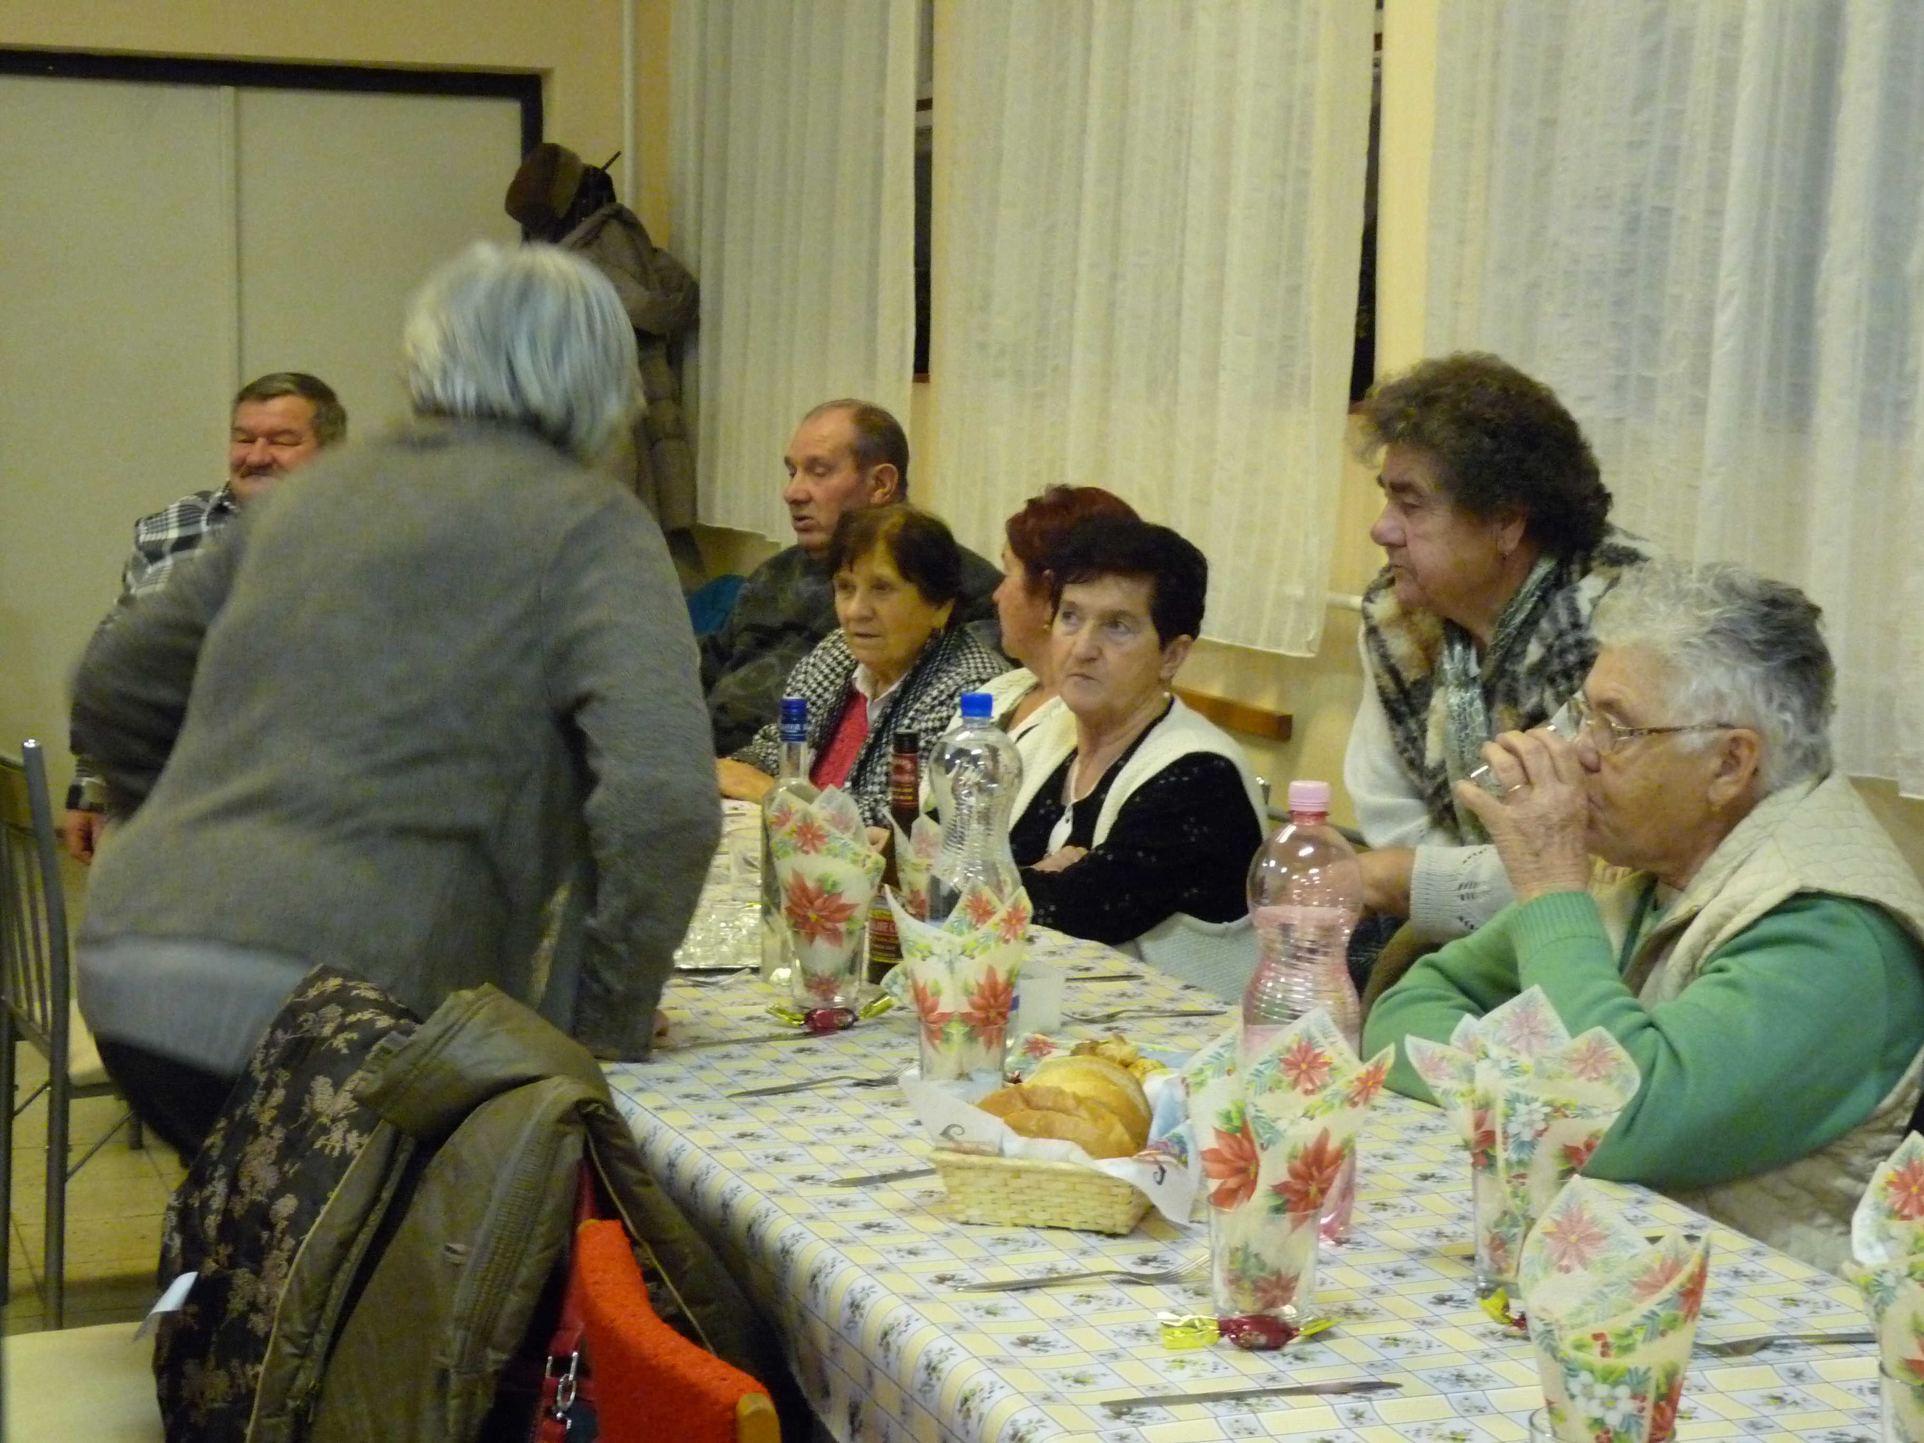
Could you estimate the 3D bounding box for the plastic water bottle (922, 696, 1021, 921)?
[{"bbox_3d":[0.015,0.141,3.119,0.088,0.334,0.088,1,6,0],"label":"plastic water bottle"}]

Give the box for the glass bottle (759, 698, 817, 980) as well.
[{"bbox_3d":[-0.171,0.121,3.487,0.068,0.287,0.068,0,6,-3],"label":"glass bottle"}]

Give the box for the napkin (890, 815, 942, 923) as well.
[{"bbox_3d":[-0.001,0.181,3.387,0.125,0.195,0.110,1,6,0],"label":"napkin"}]

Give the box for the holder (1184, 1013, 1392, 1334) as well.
[{"bbox_3d":[0.220,0.300,2.296,0.142,0.208,0.120,1,6,6],"label":"holder"}]

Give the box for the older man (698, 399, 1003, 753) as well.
[{"bbox_3d":[-0.289,0.159,5.214,0.680,1.300,0.560,-3,7,-29],"label":"older man"}]

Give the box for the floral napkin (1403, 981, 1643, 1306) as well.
[{"bbox_3d":[0.396,0.291,2.373,0.158,0.212,0.125,2,6,10],"label":"floral napkin"}]

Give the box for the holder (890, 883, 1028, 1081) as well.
[{"bbox_3d":[0.001,0.232,2.990,0.122,0.182,0.110,1,6,0],"label":"holder"}]

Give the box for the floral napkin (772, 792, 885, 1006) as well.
[{"bbox_3d":[-0.133,0.171,3.377,0.117,0.214,0.110,0,6,-2],"label":"floral napkin"}]

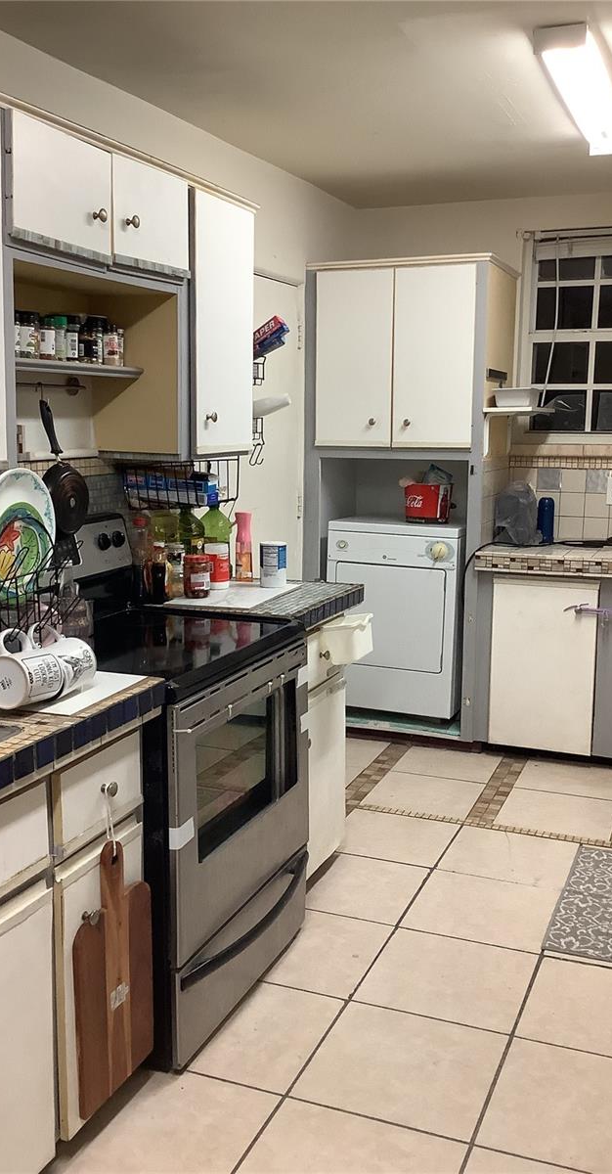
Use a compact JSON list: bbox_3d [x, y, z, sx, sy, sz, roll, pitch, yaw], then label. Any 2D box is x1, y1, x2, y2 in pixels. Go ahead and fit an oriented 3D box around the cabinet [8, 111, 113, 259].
[{"bbox_3d":[-0.681,-0.886,2.389,0.329,0.250,0.380,4,10,22],"label":"cabinet"}]

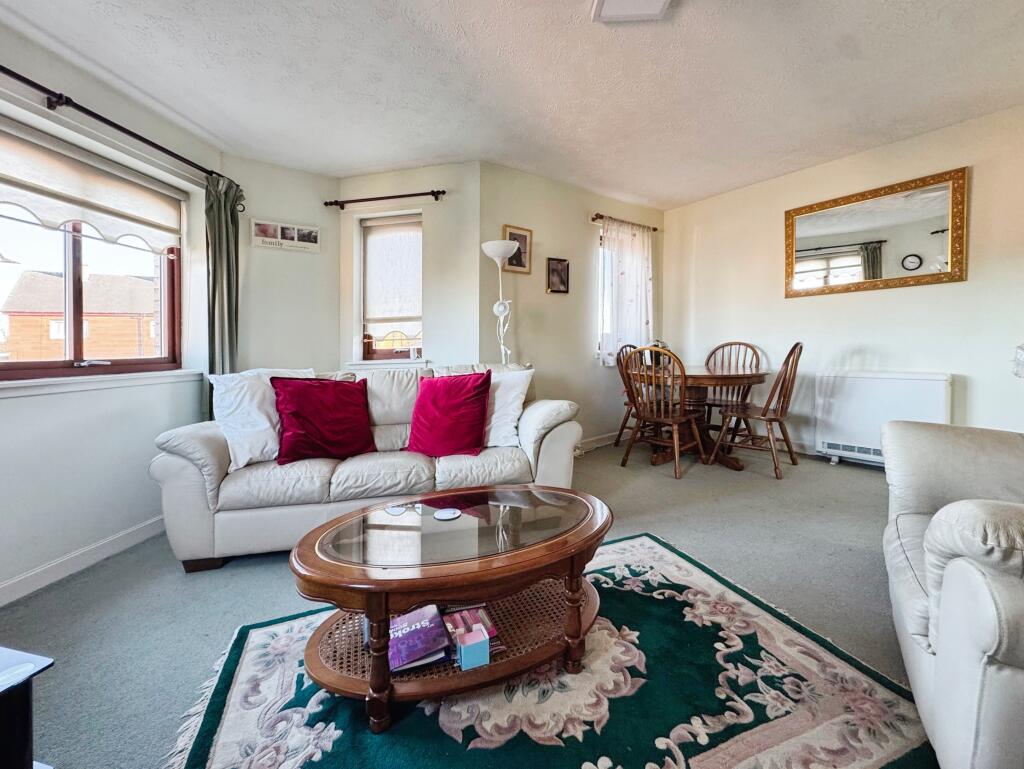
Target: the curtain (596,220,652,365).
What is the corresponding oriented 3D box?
[{"bbox_3d":[1.095,-0.873,4.013,0.800,1.330,0.100,-3,4,-37],"label":"curtain"}]

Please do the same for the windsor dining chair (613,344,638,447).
[{"bbox_3d":[1.310,0.105,3.950,0.490,0.960,0.550,-4,4,-41],"label":"windsor dining chair"}]

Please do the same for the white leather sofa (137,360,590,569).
[{"bbox_3d":[-0.736,0.362,2.532,2.080,0.880,0.870,-2,3,-10],"label":"white leather sofa"}]

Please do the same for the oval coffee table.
[{"bbox_3d":[-0.165,0.672,1.405,1.055,0.415,0.700,-2,3,-16],"label":"oval coffee table"}]

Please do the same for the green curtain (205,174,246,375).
[{"bbox_3d":[-1.885,-0.308,2.740,0.140,2.080,0.270,0,3,16],"label":"green curtain"}]

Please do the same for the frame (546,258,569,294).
[{"bbox_3d":[0.392,-0.924,3.549,0.257,0.293,0.025,-3,4,-37],"label":"frame"}]

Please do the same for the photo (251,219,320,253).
[{"bbox_3d":[-1.673,-1.099,3.082,0.459,0.205,0.022,-3,4,-38],"label":"photo"}]

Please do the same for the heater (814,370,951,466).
[{"bbox_3d":[2.713,0.263,3.070,0.180,0.700,0.730,-3,4,-38],"label":"heater"}]

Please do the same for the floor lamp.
[{"bbox_3d":[-0.078,-0.141,3.020,0.280,1.750,0.280,-1,3,0],"label":"floor lamp"}]

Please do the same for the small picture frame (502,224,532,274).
[{"bbox_3d":[0.048,-1.061,3.288,0.304,0.358,0.025,-3,4,-37],"label":"small picture frame"}]

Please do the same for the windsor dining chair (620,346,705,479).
[{"bbox_3d":[1.215,0.172,3.320,0.550,0.960,0.490,-4,4,-42],"label":"windsor dining chair"}]

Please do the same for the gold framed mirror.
[{"bbox_3d":[2.714,-1.097,3.182,0.035,0.761,1.069,-3,4,-38],"label":"gold framed mirror"}]

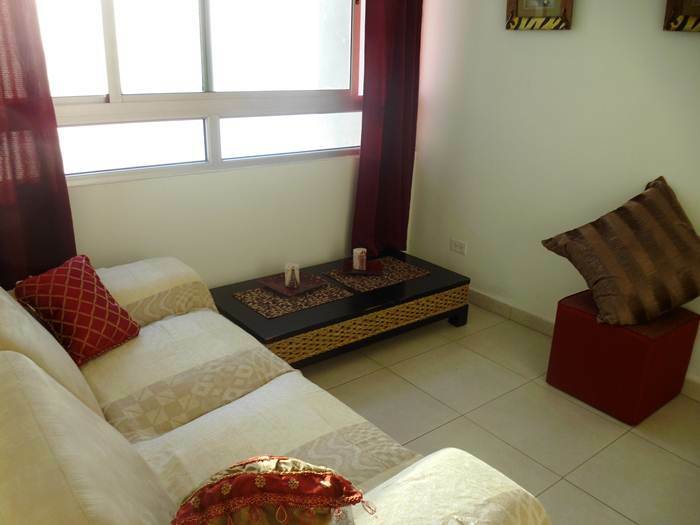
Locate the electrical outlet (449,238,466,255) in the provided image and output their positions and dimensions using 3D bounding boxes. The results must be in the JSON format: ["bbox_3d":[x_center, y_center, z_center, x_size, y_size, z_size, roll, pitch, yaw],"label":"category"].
[{"bbox_3d":[0.626,-0.088,3.293,0.010,0.072,0.115,-13,25,-36],"label":"electrical outlet"}]

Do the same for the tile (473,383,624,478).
[{"bbox_3d":[0.756,0.628,2.209,0.445,0.012,0.445,-13,25,-36],"label":"tile"}]

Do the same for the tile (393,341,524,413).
[{"bbox_3d":[0.481,0.502,2.538,0.445,0.012,0.445,-13,25,-36],"label":"tile"}]

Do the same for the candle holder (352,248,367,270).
[{"bbox_3d":[0.054,-0.016,2.996,0.069,0.099,0.069,-13,25,-36],"label":"candle holder"}]

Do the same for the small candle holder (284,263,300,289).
[{"bbox_3d":[-0.277,0.064,2.735,0.070,0.105,0.070,2,20,-1],"label":"small candle holder"}]

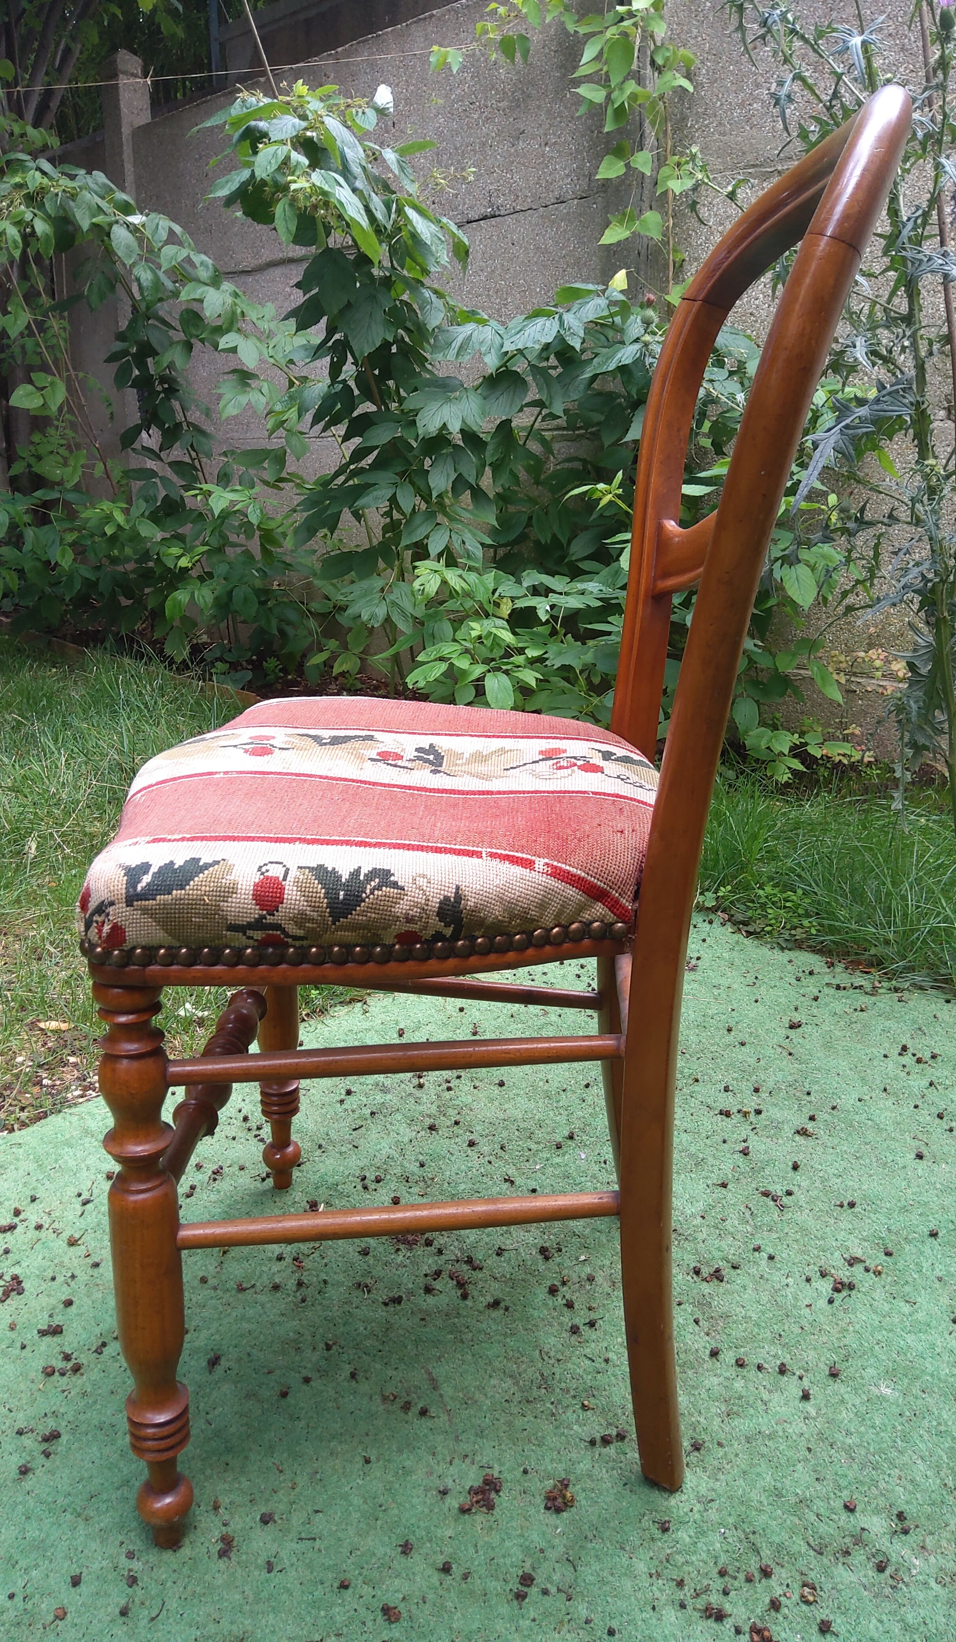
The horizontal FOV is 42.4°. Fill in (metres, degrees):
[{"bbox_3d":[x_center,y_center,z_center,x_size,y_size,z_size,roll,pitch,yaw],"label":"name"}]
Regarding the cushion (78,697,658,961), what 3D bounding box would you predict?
[{"bbox_3d":[-0.057,-0.022,0.812,0.352,0.076,0.413,3,20,2],"label":"cushion"}]

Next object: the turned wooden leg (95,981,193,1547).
[{"bbox_3d":[-0.195,0.280,0.734,0.041,0.408,0.041,3,20,2],"label":"turned wooden leg"}]

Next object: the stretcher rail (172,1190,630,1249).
[{"bbox_3d":[-0.045,0.239,0.739,0.271,0.018,0.018,-1,21,-8],"label":"stretcher rail"}]

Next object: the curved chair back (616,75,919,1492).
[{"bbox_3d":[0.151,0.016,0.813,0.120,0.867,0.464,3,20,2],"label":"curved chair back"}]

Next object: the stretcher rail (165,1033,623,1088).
[{"bbox_3d":[-0.046,0.135,0.699,0.264,0.018,0.018,-1,20,-8],"label":"stretcher rail"}]

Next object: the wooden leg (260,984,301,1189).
[{"bbox_3d":[-0.174,0.152,1.080,0.041,0.408,0.041,3,20,2],"label":"wooden leg"}]

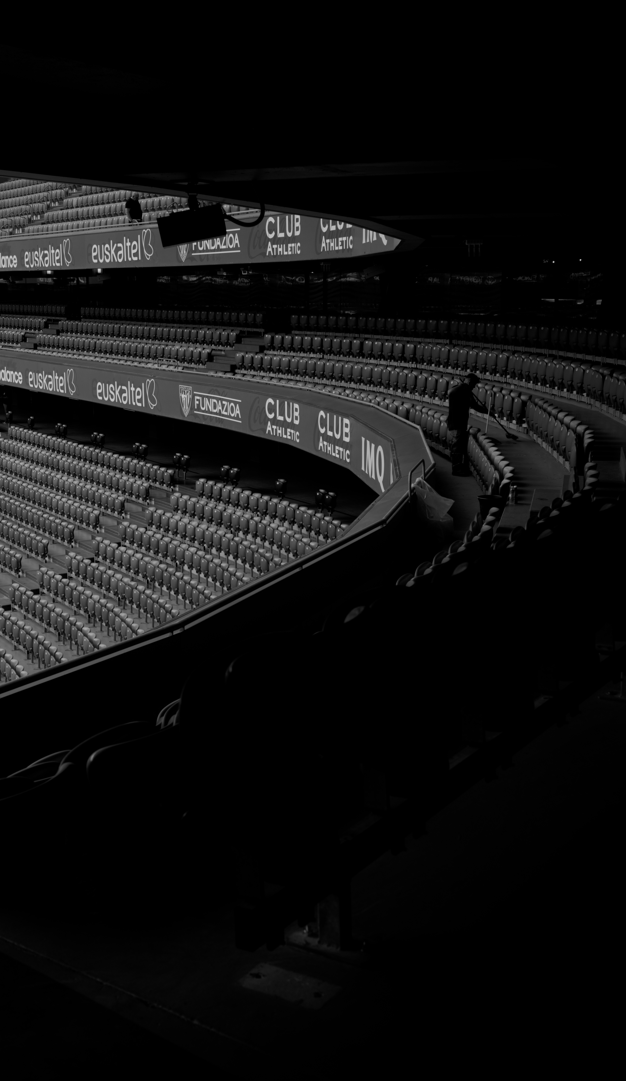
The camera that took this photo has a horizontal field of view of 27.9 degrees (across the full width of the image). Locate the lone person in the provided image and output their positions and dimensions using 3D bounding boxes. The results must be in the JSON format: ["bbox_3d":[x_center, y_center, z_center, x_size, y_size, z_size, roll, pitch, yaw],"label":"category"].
[{"bbox_3d":[2.611,-1.944,21.310,0.620,1.700,0.520,-4,12,-20],"label":"lone person"}]

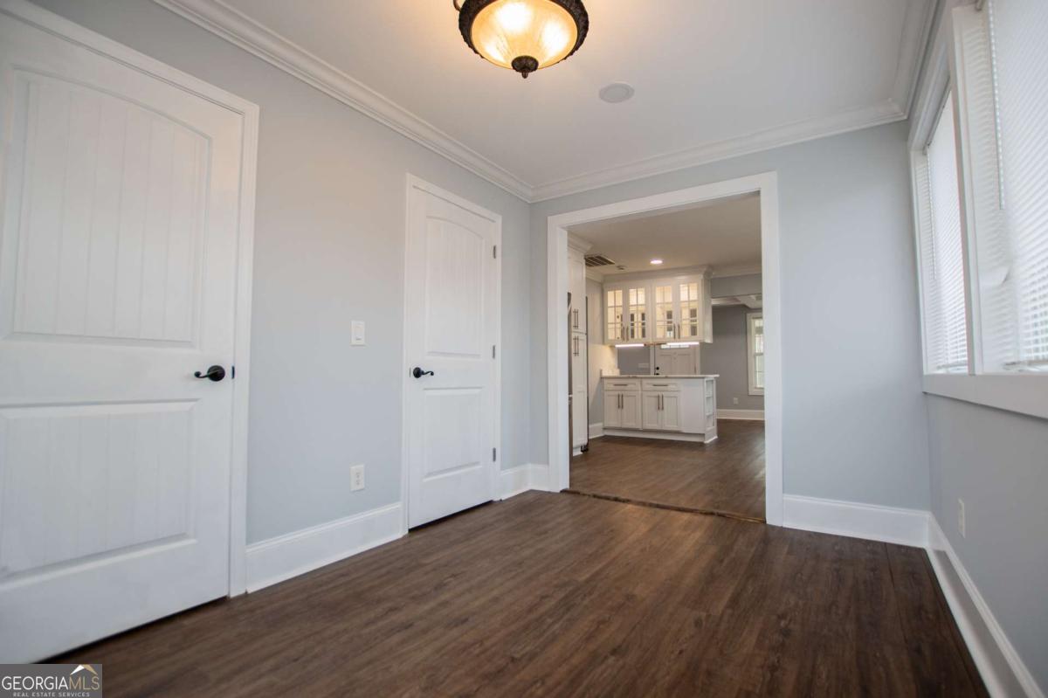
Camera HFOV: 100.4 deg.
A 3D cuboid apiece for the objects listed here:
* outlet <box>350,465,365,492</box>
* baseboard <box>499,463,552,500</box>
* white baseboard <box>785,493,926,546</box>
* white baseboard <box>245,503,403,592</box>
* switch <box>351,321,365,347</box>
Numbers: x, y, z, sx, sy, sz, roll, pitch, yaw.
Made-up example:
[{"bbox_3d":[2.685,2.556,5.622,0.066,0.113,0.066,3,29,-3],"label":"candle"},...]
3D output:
[{"bbox_3d":[-0.869,0.675,2.284,0.010,0.118,0.075,-3,-4,37],"label":"outlet"},{"bbox_3d":[0.015,1.022,3.313,0.173,0.189,0.398,-3,-4,37],"label":"baseboard"},{"bbox_3d":[1.865,0.974,2.483,0.664,0.189,0.030,-2,-4,30],"label":"white baseboard"},{"bbox_3d":[-0.927,0.953,2.173,0.030,0.189,0.805,-3,-4,37],"label":"white baseboard"},{"bbox_3d":[-0.877,-0.084,2.316,0.012,0.118,0.075,-3,-4,37],"label":"switch"}]

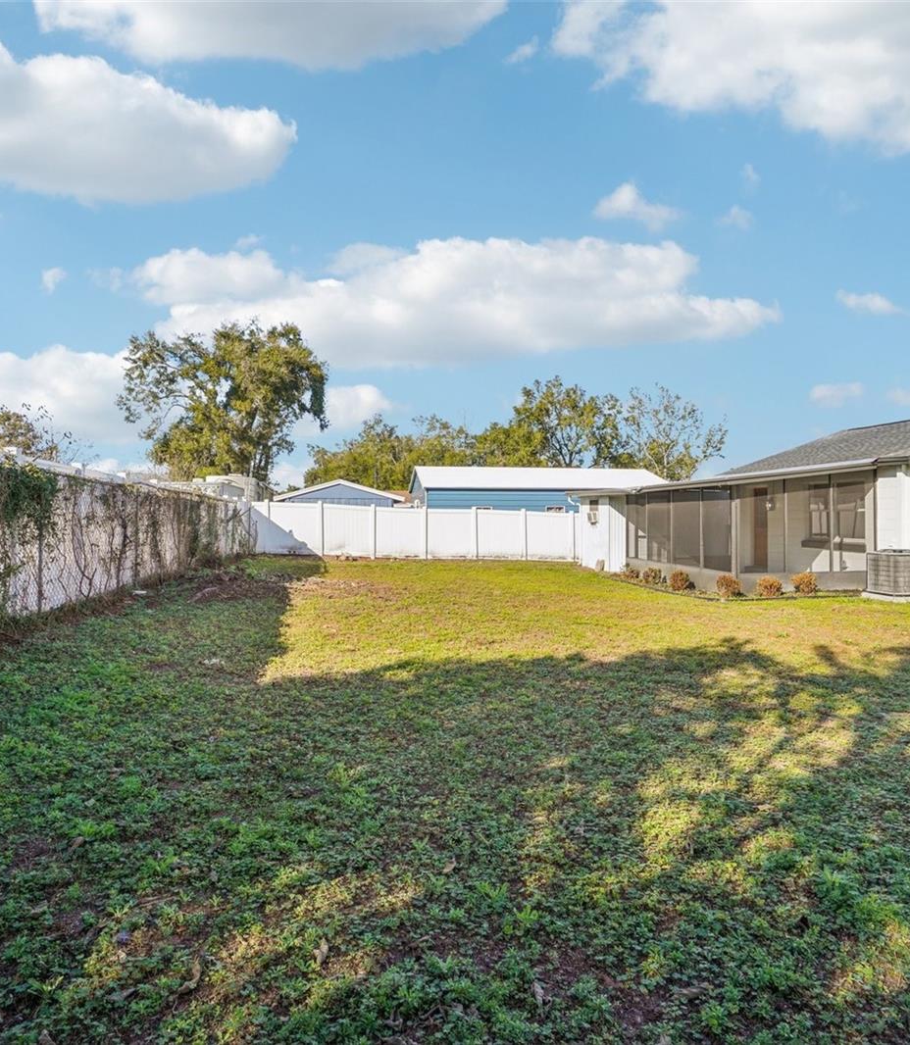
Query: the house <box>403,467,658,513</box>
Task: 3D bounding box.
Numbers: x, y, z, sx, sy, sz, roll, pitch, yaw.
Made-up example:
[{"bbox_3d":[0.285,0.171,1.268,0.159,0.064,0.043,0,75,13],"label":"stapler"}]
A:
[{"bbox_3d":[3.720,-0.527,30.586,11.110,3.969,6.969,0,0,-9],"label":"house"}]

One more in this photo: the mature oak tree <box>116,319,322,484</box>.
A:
[{"bbox_3d":[-14.219,-5.374,40.010,12.600,13.698,11.800,0,0,-20],"label":"mature oak tree"}]

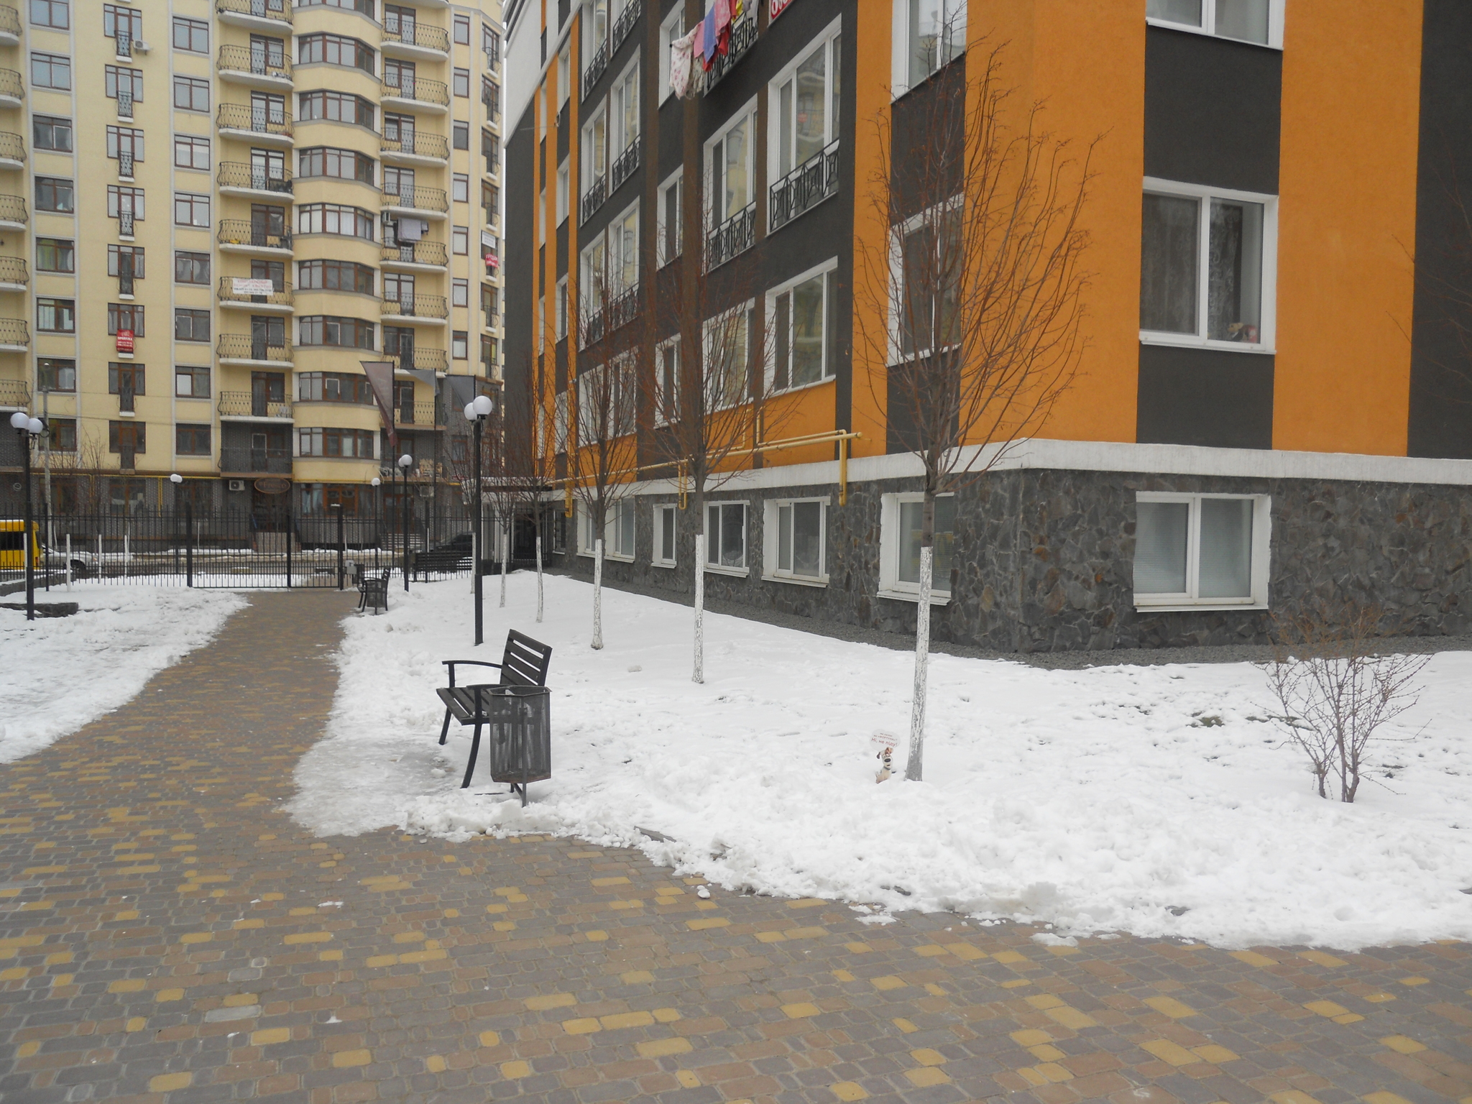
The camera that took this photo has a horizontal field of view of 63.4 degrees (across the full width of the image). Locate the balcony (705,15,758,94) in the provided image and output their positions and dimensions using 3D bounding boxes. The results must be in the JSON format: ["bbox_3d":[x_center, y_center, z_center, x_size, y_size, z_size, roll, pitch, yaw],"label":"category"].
[{"bbox_3d":[-0.039,-8.223,19.442,0.100,0.690,2.499,0,1,-19],"label":"balcony"}]

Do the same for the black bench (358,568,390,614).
[{"bbox_3d":[-6.887,0.677,22.807,0.570,0.820,1.550,0,1,-20],"label":"black bench"}]

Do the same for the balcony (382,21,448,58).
[{"bbox_3d":[-18.107,-28.582,66.892,3.665,1.514,1.350,0,2,-27],"label":"balcony"}]

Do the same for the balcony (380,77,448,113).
[{"bbox_3d":[-17.524,-25.125,65.548,3.658,1.480,1.200,0,1,-26],"label":"balcony"}]

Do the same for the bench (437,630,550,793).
[{"bbox_3d":[-1.575,0.959,7.660,0.540,0.820,1.420,0,1,-20],"label":"bench"}]

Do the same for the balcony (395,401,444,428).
[{"bbox_3d":[-18.179,-7.726,67.370,3.600,1.430,1.200,0,1,-27],"label":"balcony"}]

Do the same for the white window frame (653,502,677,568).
[{"bbox_3d":[-1.294,-0.342,22.951,0.200,1.166,1.618,0,1,-19],"label":"white window frame"}]

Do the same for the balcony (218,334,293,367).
[{"bbox_3d":[-25.034,-10.404,62.328,3.717,1.480,1.200,0,1,-26],"label":"balcony"}]

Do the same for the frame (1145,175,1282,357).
[{"bbox_3d":[4.497,-2.703,11.395,1.590,1.550,0.200,0,1,-20],"label":"frame"}]

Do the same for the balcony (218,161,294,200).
[{"bbox_3d":[-25.373,-19.612,62.946,3.600,1.430,1.200,0,1,-27],"label":"balcony"}]

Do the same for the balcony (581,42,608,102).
[{"bbox_3d":[-3.167,-10.803,26.787,0.200,0.593,2.344,0,1,-20],"label":"balcony"}]

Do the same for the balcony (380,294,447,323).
[{"bbox_3d":[-17.691,-13.329,65.821,3.639,1.480,1.200,0,1,-26],"label":"balcony"}]

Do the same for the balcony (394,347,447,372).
[{"bbox_3d":[-17.736,-10.380,65.887,3.626,1.480,1.200,0,1,-26],"label":"balcony"}]

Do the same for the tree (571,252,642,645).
[{"bbox_3d":[-1.584,-1.173,14.448,1.000,4.700,1.000,0,1,-20],"label":"tree"}]

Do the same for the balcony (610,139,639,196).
[{"bbox_3d":[-2.381,-8.439,26.102,0.100,0.690,2.535,0,1,-19],"label":"balcony"}]

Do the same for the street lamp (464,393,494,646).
[{"bbox_3d":[-3.338,-0.394,15.564,0.260,3.230,1.150,0,1,-20],"label":"street lamp"}]

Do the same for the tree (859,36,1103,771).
[{"bbox_3d":[1.286,-0.755,6.400,1.280,3.971,1.250,1,1,0],"label":"tree"}]

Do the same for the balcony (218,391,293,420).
[{"bbox_3d":[-25.659,-7.656,63.701,3.690,1.439,1.350,0,2,-27],"label":"balcony"}]

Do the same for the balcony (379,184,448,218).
[{"bbox_3d":[-17.612,-19.227,65.682,3.639,1.480,1.200,0,1,-26],"label":"balcony"}]

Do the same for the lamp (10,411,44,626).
[{"bbox_3d":[-10.634,-0.524,17.963,0.260,3.100,1.100,0,1,-19],"label":"lamp"}]

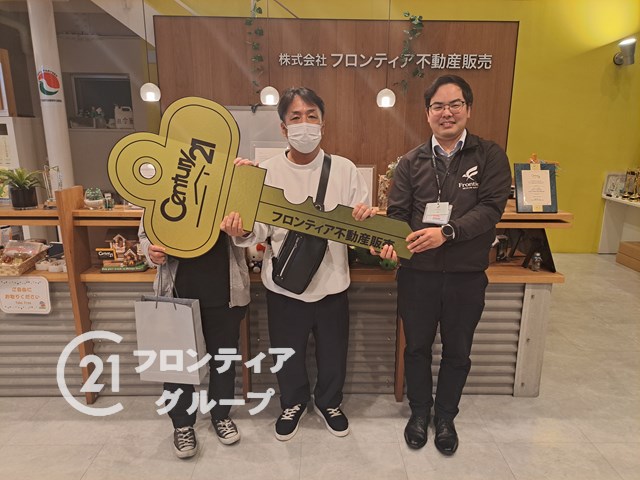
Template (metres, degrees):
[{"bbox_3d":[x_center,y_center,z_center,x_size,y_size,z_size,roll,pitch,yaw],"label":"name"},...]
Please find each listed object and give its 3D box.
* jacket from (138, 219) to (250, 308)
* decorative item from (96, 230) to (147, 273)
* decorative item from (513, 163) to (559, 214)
[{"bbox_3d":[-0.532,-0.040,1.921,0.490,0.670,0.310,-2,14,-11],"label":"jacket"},{"bbox_3d":[-1.081,0.068,2.455,0.262,0.204,0.140,-1,14,-6],"label":"decorative item"},{"bbox_3d":[1.093,-0.258,2.248,0.203,0.250,0.020,0,-6,-1],"label":"decorative item"}]

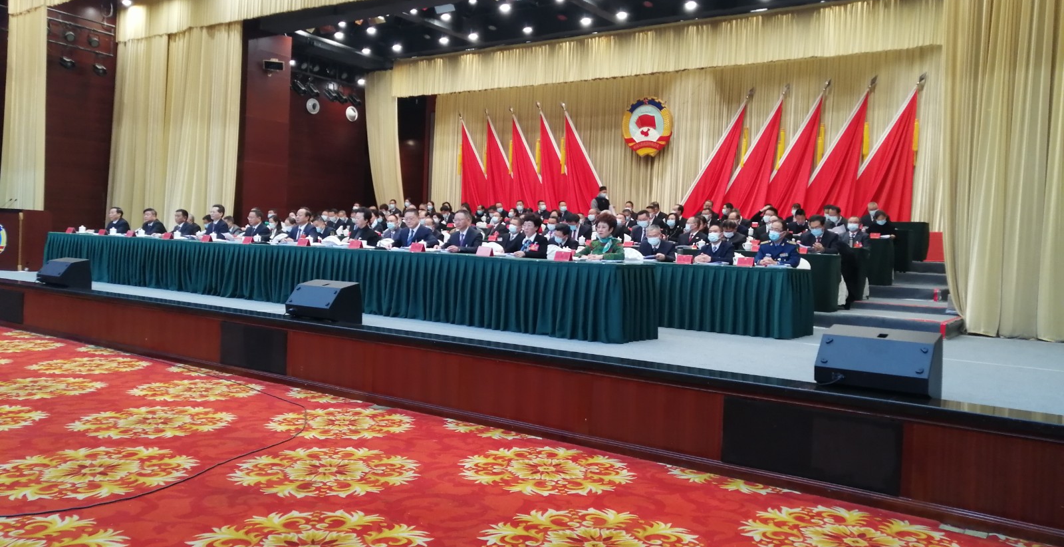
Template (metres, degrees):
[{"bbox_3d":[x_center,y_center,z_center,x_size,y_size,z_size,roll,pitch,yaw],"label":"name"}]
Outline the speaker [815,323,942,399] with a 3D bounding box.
[{"bbox_3d":[2.265,0.590,5.431,0.688,0.433,0.440,4,3,37],"label":"speaker"}]

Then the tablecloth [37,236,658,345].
[{"bbox_3d":[-3.705,-0.026,11.562,11.930,0.752,0.713,4,3,37],"label":"tablecloth"}]

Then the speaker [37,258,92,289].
[{"bbox_3d":[-6.702,0.003,11.914,0.688,0.433,0.440,4,3,37],"label":"speaker"}]

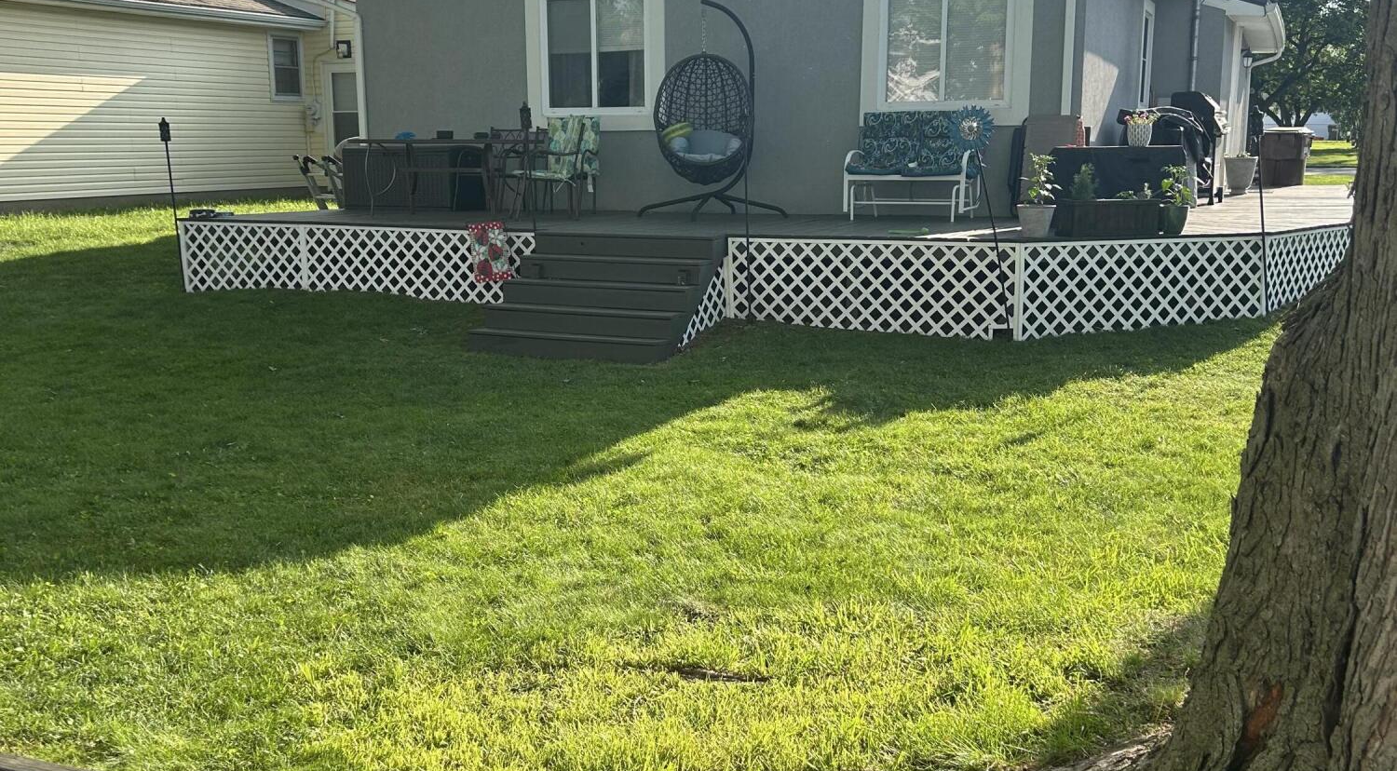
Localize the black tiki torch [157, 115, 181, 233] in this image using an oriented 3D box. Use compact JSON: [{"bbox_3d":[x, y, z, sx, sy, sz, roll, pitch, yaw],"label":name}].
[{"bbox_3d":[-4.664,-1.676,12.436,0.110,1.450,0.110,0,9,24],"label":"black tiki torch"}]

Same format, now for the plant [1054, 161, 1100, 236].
[{"bbox_3d":[2.760,-1.351,10.182,0.320,0.540,0.300,4,11,23],"label":"plant"}]

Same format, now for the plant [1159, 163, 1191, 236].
[{"bbox_3d":[3.540,-1.377,10.348,0.240,0.520,0.240,4,11,23],"label":"plant"}]

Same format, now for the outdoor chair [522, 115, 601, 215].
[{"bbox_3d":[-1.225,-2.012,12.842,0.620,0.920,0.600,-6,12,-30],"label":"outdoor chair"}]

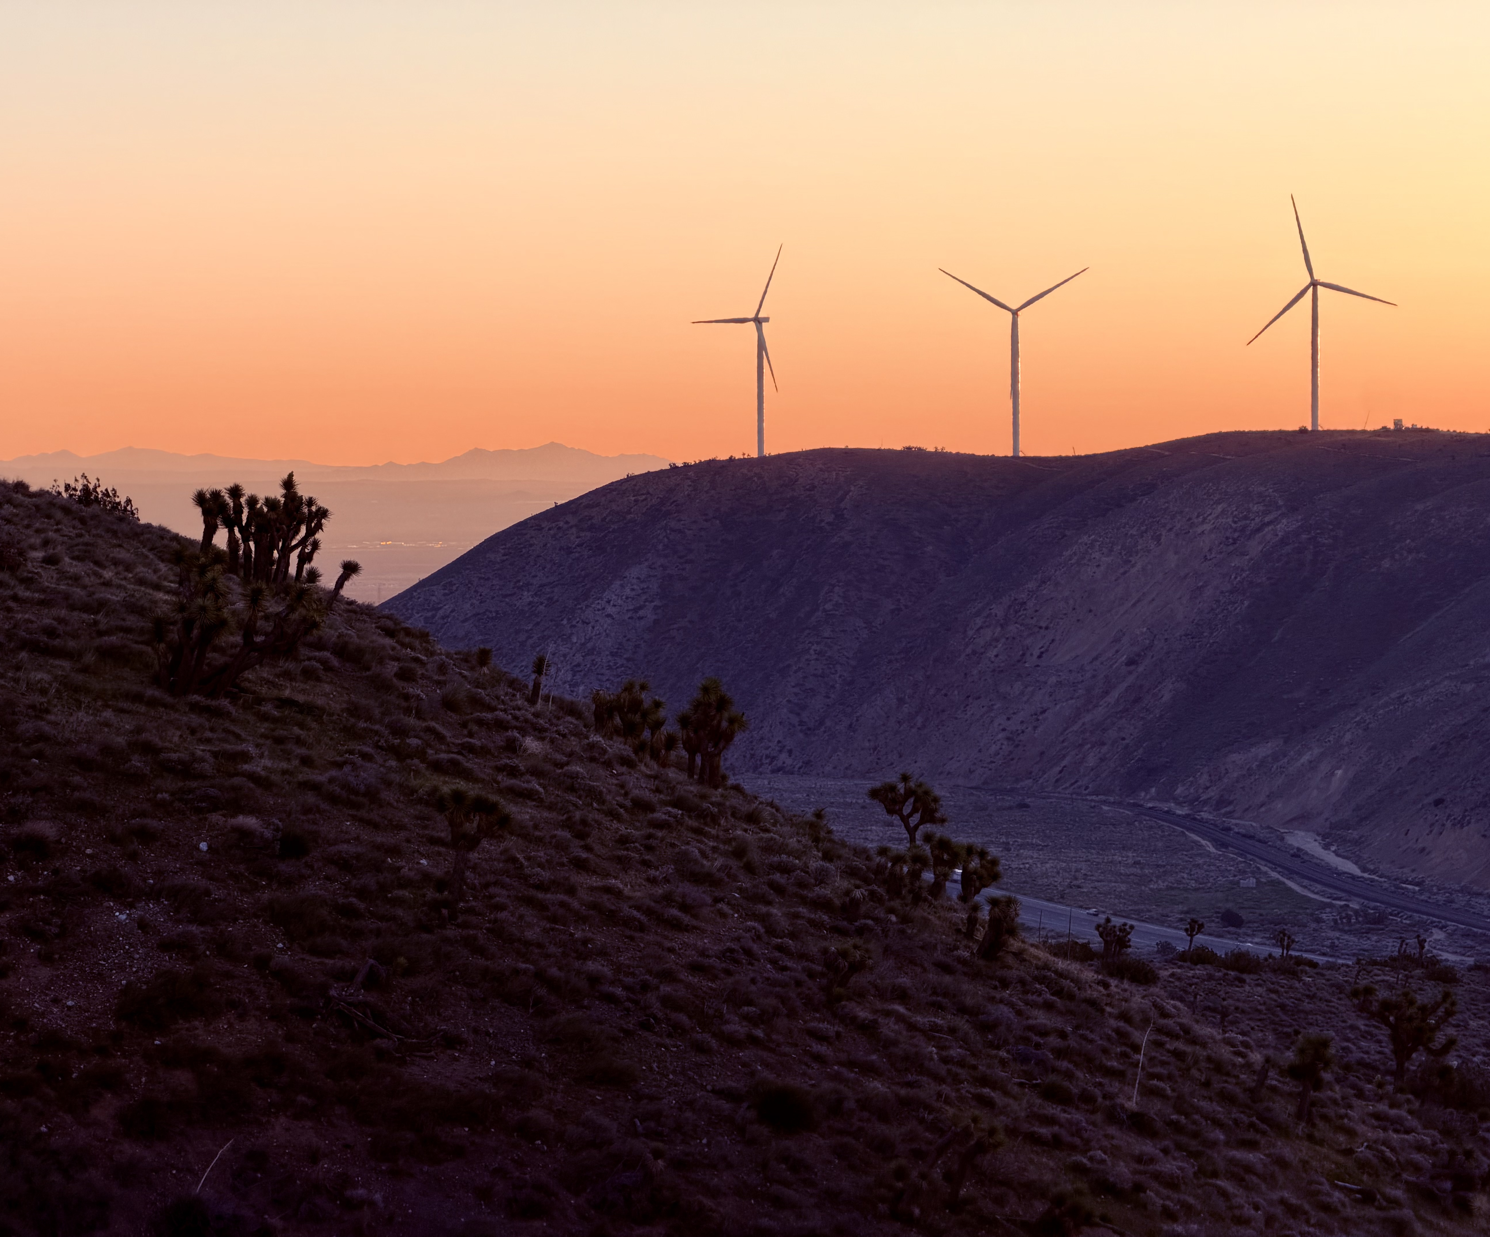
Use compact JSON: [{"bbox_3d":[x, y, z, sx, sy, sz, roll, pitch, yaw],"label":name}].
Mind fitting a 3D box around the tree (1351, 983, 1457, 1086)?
[{"bbox_3d":[22.409,14.239,162.000,3.680,3.640,3.130,0,2,0],"label":"tree"}]

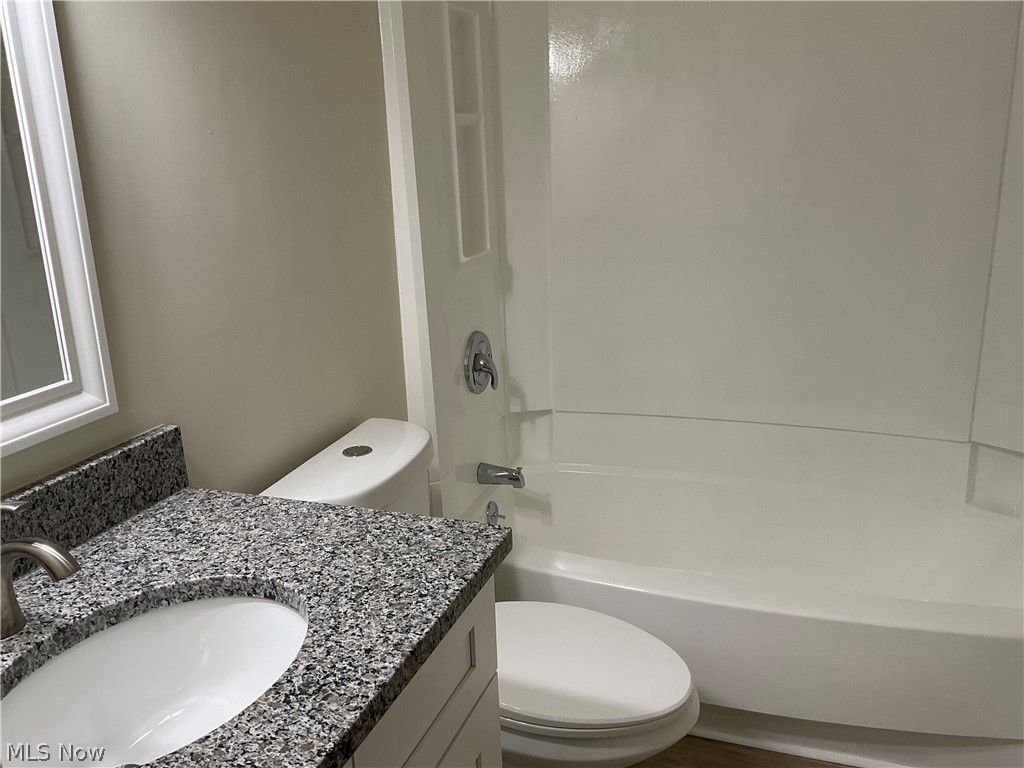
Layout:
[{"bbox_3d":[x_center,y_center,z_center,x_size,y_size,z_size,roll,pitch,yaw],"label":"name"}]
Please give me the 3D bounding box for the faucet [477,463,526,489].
[{"bbox_3d":[-0.028,0.277,2.563,0.140,0.063,0.058,4,17,19],"label":"faucet"}]

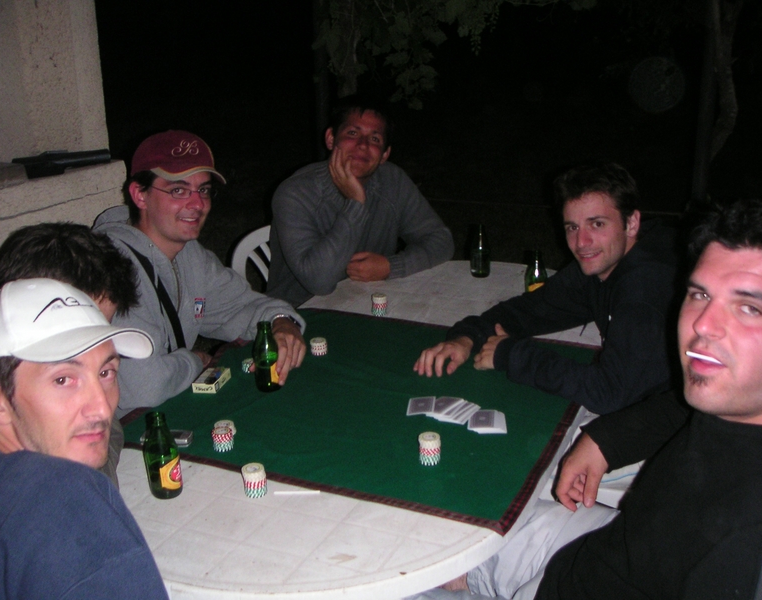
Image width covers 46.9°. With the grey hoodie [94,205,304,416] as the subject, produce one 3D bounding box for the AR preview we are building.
[{"bbox_3d":[-0.459,0.078,2.071,0.480,0.630,0.540,14,25,37],"label":"grey hoodie"}]

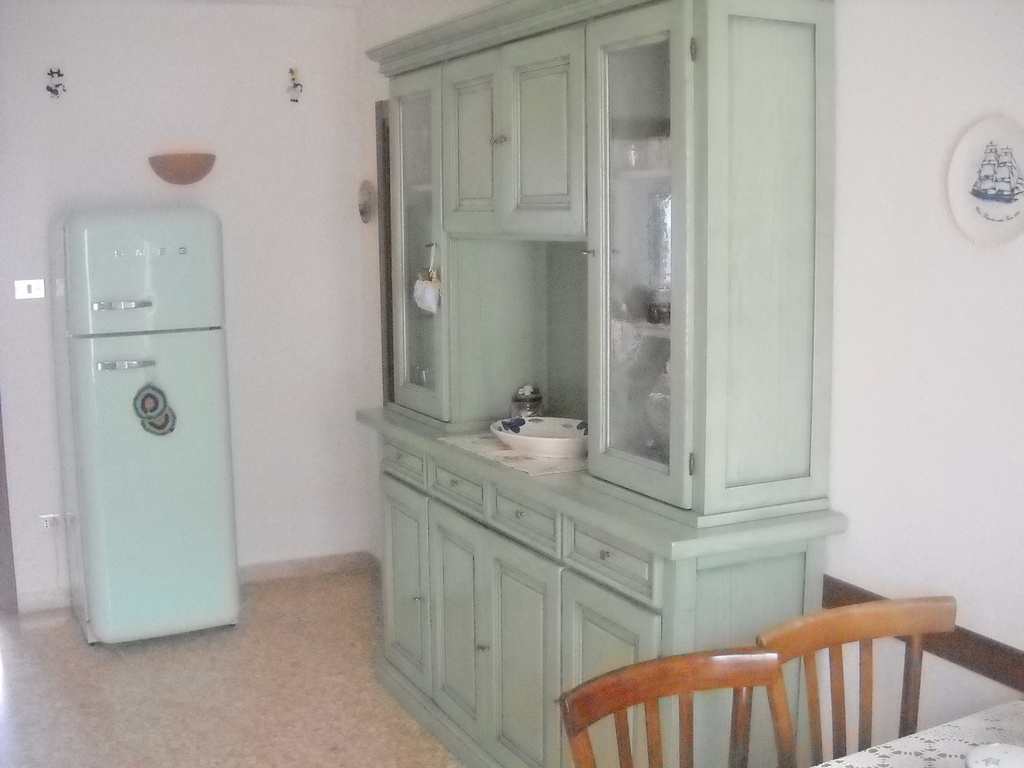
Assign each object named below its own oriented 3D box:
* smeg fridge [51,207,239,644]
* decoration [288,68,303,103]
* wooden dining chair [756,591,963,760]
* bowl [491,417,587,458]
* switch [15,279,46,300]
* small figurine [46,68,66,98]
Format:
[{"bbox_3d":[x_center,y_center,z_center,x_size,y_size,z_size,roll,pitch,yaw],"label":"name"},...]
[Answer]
[{"bbox_3d":[-1.520,0.150,5.048,0.600,1.710,0.670,-4,9,-26],"label":"smeg fridge"},{"bbox_3d":[-0.973,-1.341,5.449,0.064,0.149,0.022,-4,9,-25],"label":"decoration"},{"bbox_3d":[0.761,0.924,2.293,0.490,0.900,0.500,-5,9,-27],"label":"wooden dining chair"},{"bbox_3d":[0.111,0.166,3.662,0.330,0.072,0.390,-4,9,-26],"label":"bowl"},{"bbox_3d":[-2.021,-0.397,5.087,0.117,0.078,0.012,-4,9,-25],"label":"switch"},{"bbox_3d":[-1.888,-1.246,5.029,0.078,0.122,0.022,-4,9,-25],"label":"small figurine"}]

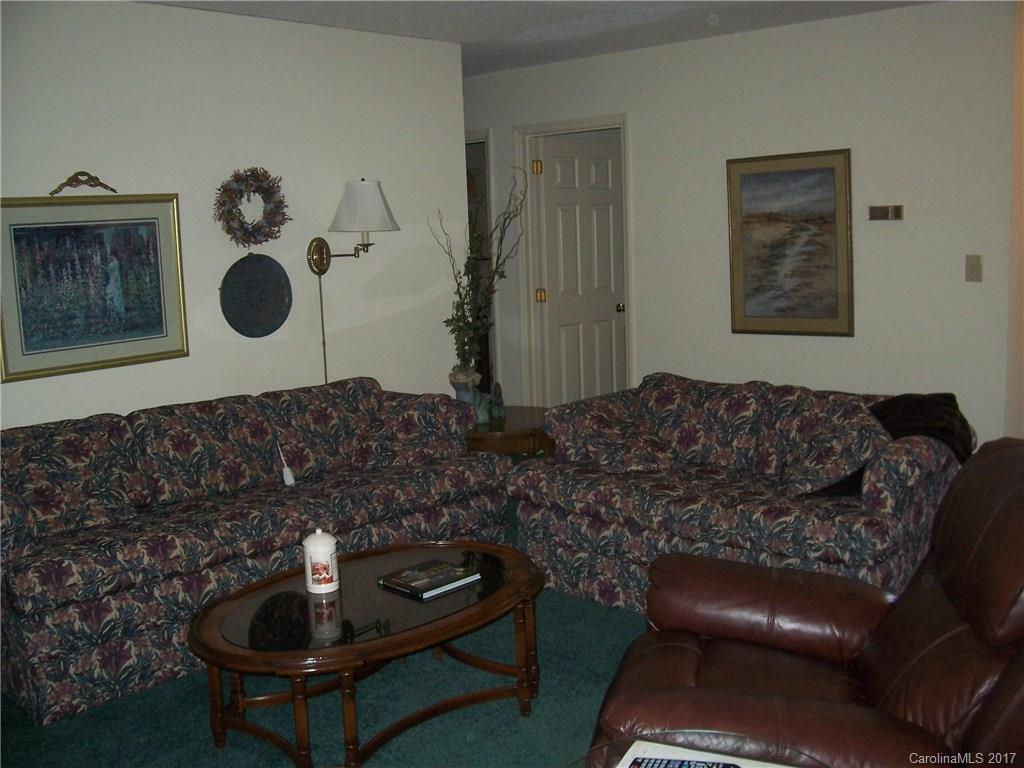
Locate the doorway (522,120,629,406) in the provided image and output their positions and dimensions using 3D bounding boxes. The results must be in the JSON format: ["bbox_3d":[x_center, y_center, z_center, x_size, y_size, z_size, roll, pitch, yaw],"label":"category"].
[{"bbox_3d":[0.422,-0.558,6.181,0.840,2.080,0.130,6,12,41],"label":"doorway"}]

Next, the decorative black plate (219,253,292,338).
[{"bbox_3d":[-1.155,-0.397,4.552,0.025,0.390,0.390,6,12,41],"label":"decorative black plate"}]

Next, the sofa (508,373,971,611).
[{"bbox_3d":[0.881,0.433,3.968,1.680,0.790,0.930,6,12,41],"label":"sofa"}]

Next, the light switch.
[{"bbox_3d":[2.116,-0.529,4.609,0.072,0.118,0.010,6,12,41],"label":"light switch"}]

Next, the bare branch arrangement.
[{"bbox_3d":[-0.166,-0.549,4.997,0.470,1.050,0.400,-3,9,-2],"label":"bare branch arrangement"}]

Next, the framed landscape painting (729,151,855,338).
[{"bbox_3d":[1.425,-0.711,5.175,0.690,0.930,0.030,6,12,41],"label":"framed landscape painting"}]

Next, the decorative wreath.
[{"bbox_3d":[-1.150,-0.784,4.466,0.080,0.360,0.370,6,12,41],"label":"decorative wreath"}]

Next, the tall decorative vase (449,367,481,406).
[{"bbox_3d":[-0.237,0.048,5.074,0.165,0.225,0.165,-3,9,-3],"label":"tall decorative vase"}]

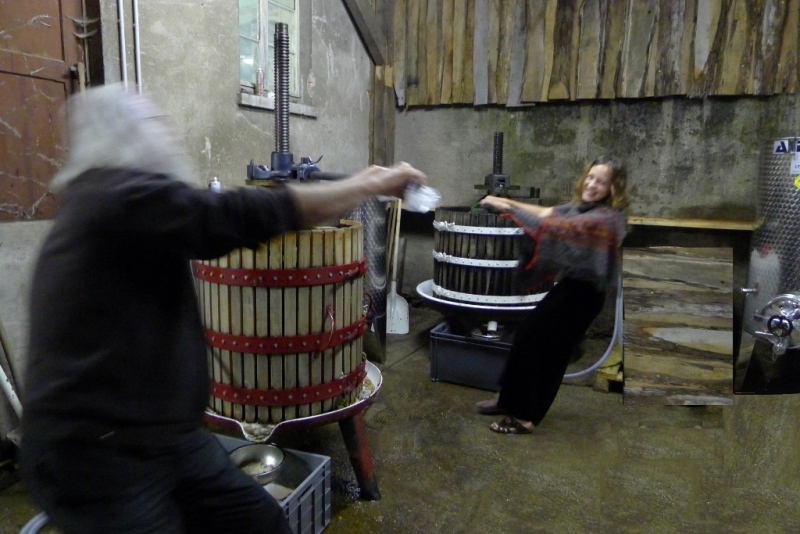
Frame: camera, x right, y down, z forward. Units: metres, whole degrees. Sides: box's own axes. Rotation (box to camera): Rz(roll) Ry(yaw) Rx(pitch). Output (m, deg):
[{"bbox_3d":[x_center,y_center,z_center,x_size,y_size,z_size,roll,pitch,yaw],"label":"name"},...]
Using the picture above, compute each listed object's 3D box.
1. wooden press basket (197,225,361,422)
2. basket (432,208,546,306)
[{"bbox_3d":[-0.510,0.183,2.324,0.730,0.735,0.730,-1,8,-11],"label":"wooden press basket"},{"bbox_3d":[0.630,-0.095,3.552,0.820,0.540,0.820,2,8,10],"label":"basket"}]

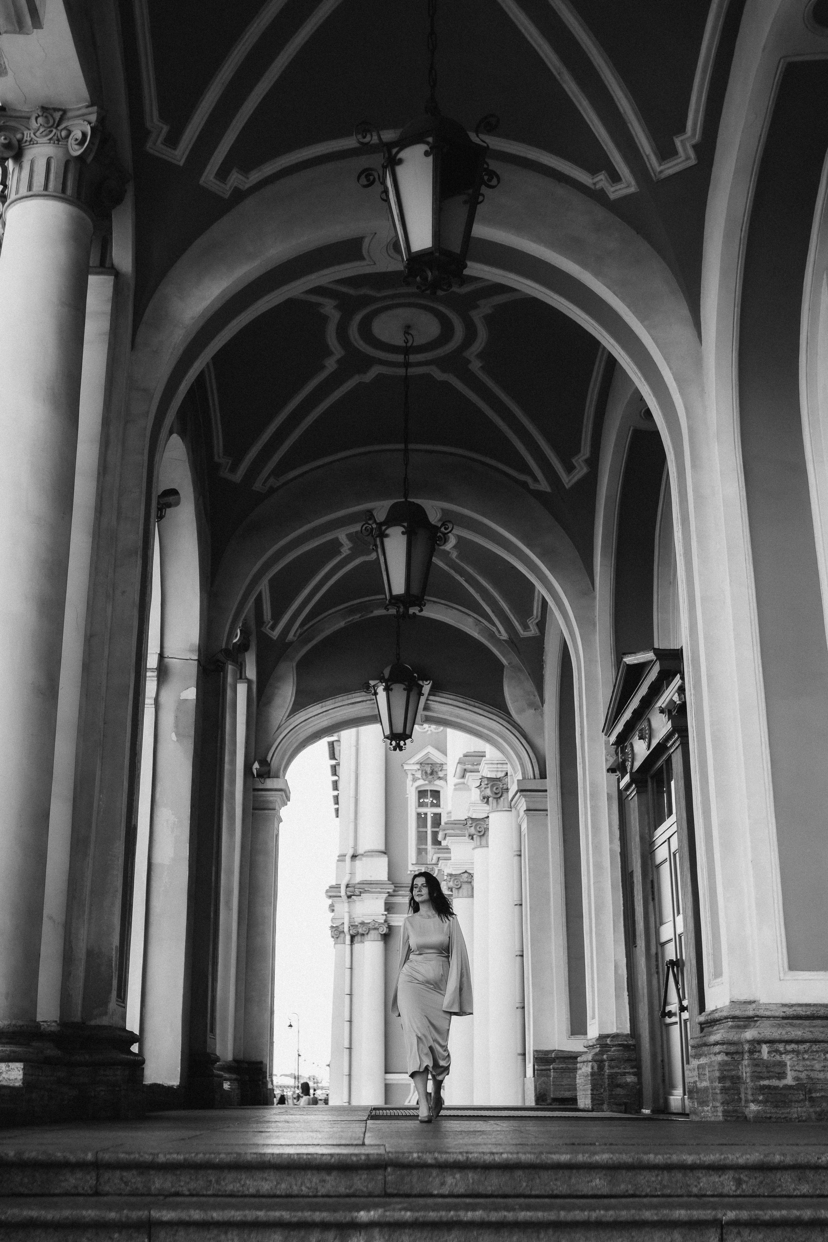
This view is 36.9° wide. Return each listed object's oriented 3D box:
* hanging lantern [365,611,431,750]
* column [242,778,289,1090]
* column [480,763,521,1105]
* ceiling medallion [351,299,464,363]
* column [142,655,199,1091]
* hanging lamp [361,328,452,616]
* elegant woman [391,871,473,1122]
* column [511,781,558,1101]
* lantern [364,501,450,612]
[{"bbox_3d":[-0.227,0.822,17.571,0.900,1.989,0.900,0,-16,-2],"label":"hanging lantern"},{"bbox_3d":[-2.312,4.990,19.645,0.560,4.951,0.800,0,-16,-2],"label":"column"},{"bbox_3d":[2.070,7.692,30.415,0.880,7.943,0.880,0,-16,-2],"label":"column"},{"bbox_3d":[-0.084,-3.159,13.500,1.260,0.100,1.220,0,-16,-2],"label":"ceiling medallion"},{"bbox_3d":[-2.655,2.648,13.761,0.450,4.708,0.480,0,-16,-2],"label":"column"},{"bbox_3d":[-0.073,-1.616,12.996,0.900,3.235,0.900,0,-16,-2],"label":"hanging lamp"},{"bbox_3d":[0.124,2.697,9.021,0.580,1.721,0.420,-2,-16,5],"label":"elegant woman"},{"bbox_3d":[1.865,5.005,19.640,0.520,4.919,0.800,0,-16,-2],"label":"column"},{"bbox_3d":[-0.073,-0.662,12.675,0.900,1.207,0.900,0,-16,-2],"label":"lantern"}]

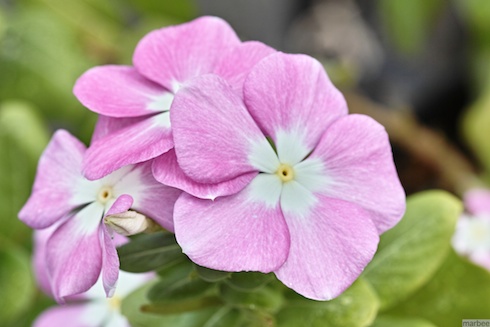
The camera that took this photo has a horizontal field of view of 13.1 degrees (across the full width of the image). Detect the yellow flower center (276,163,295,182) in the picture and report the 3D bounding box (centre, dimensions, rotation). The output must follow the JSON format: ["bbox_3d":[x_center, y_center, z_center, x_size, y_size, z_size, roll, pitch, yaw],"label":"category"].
[{"bbox_3d":[0.008,0.002,0.411,0.003,0.004,0.002,-1,-9,-2],"label":"yellow flower center"}]

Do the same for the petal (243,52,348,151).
[{"bbox_3d":[0.010,-0.011,0.412,0.020,0.020,0.006,-1,-9,-2],"label":"petal"}]

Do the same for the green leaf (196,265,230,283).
[{"bbox_3d":[-0.007,0.022,0.430,0.008,0.004,0.009,0,29,0],"label":"green leaf"}]

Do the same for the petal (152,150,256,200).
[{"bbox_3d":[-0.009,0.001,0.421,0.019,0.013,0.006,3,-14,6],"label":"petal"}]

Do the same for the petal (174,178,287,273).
[{"bbox_3d":[-0.002,0.011,0.408,0.022,0.019,0.006,-1,-9,-2],"label":"petal"}]

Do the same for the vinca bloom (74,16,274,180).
[{"bbox_3d":[-0.014,-0.012,0.426,0.038,0.033,0.013,6,-17,14],"label":"vinca bloom"}]

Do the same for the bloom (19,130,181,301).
[{"bbox_3d":[-0.028,0.011,0.427,0.034,0.034,0.012,5,-5,12],"label":"bloom"}]

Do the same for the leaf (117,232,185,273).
[{"bbox_3d":[-0.019,0.018,0.432,0.015,0.004,0.010,-13,37,-8],"label":"leaf"}]

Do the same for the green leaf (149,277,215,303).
[{"bbox_3d":[-0.013,0.026,0.438,0.013,0.004,0.010,-17,38,-13],"label":"green leaf"}]

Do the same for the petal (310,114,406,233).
[{"bbox_3d":[0.021,0.002,0.410,0.020,0.023,0.006,-1,-9,-2],"label":"petal"}]

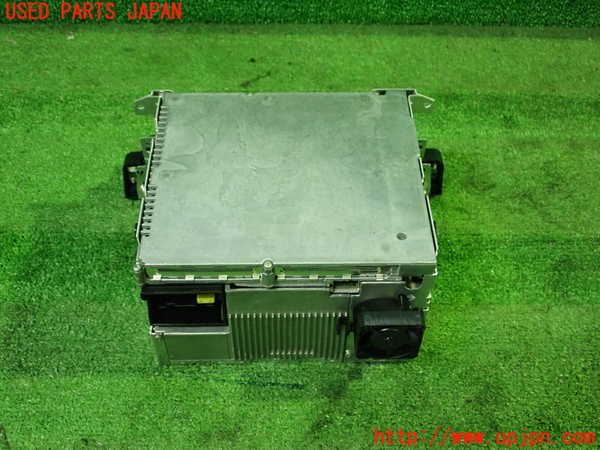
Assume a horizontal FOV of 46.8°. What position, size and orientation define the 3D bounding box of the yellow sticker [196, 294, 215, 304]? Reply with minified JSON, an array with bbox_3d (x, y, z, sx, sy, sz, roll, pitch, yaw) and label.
[{"bbox_3d":[-0.061,0.049,0.453,0.012,0.011,0.001,-1,48,-1],"label":"yellow sticker"}]

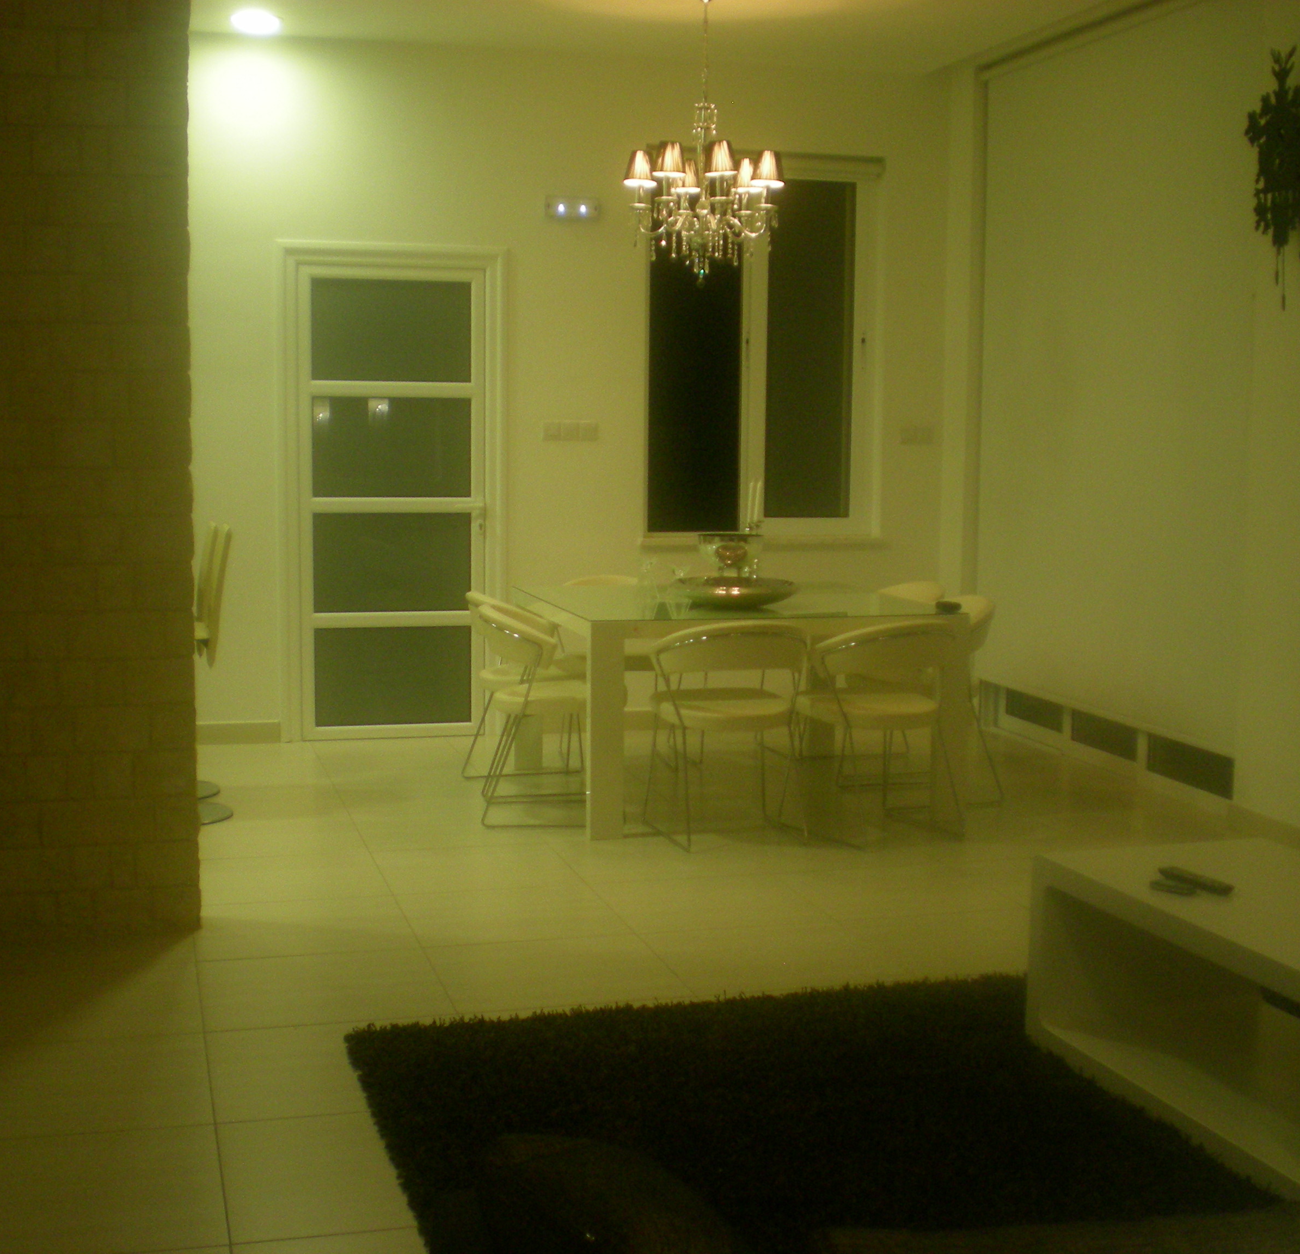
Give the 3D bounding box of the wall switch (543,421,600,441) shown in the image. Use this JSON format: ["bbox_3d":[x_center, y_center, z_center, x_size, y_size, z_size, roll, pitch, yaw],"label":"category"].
[{"bbox_3d":[-0.348,-0.875,8.250,0.258,0.086,0.012,-1,7,-16],"label":"wall switch"}]

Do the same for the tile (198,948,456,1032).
[{"bbox_3d":[-0.831,0.918,4.643,0.600,0.010,0.590,-1,7,-16],"label":"tile"}]

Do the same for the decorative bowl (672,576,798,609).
[{"bbox_3d":[0.318,-0.129,6.893,0.470,0.105,0.470,1,6,0],"label":"decorative bowl"}]

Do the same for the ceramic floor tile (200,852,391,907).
[{"bbox_3d":[-1.160,0.805,5.874,0.600,0.010,0.595,-1,7,-15],"label":"ceramic floor tile"}]

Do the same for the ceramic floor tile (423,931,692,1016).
[{"bbox_3d":[-0.253,0.909,4.808,0.600,0.010,0.590,-1,7,-16],"label":"ceramic floor tile"}]

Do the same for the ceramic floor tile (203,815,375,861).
[{"bbox_3d":[-1.320,0.740,6.448,0.600,0.010,0.595,-1,7,-15],"label":"ceramic floor tile"}]

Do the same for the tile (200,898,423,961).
[{"bbox_3d":[-1.003,0.868,5.310,0.600,0.010,0.595,-1,7,-15],"label":"tile"}]

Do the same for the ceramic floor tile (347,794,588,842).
[{"bbox_3d":[-0.719,0.721,6.676,0.600,0.010,0.595,-1,7,-15],"label":"ceramic floor tile"}]

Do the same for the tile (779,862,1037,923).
[{"bbox_3d":[0.775,0.832,5.791,0.600,0.010,0.595,-1,7,-15],"label":"tile"}]

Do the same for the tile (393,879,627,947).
[{"bbox_3d":[-0.427,0.855,5.479,0.600,0.010,0.595,-1,7,-15],"label":"tile"}]

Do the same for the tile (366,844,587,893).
[{"bbox_3d":[-0.567,0.780,5.910,0.600,0.010,0.590,-1,7,-16],"label":"tile"}]

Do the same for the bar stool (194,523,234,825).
[{"bbox_3d":[-1.718,0.159,6.527,0.480,1.050,0.450,-1,7,-16],"label":"bar stool"}]

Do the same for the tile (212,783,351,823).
[{"bbox_3d":[-1.456,0.659,6.848,0.600,0.010,0.590,-1,7,-16],"label":"tile"}]

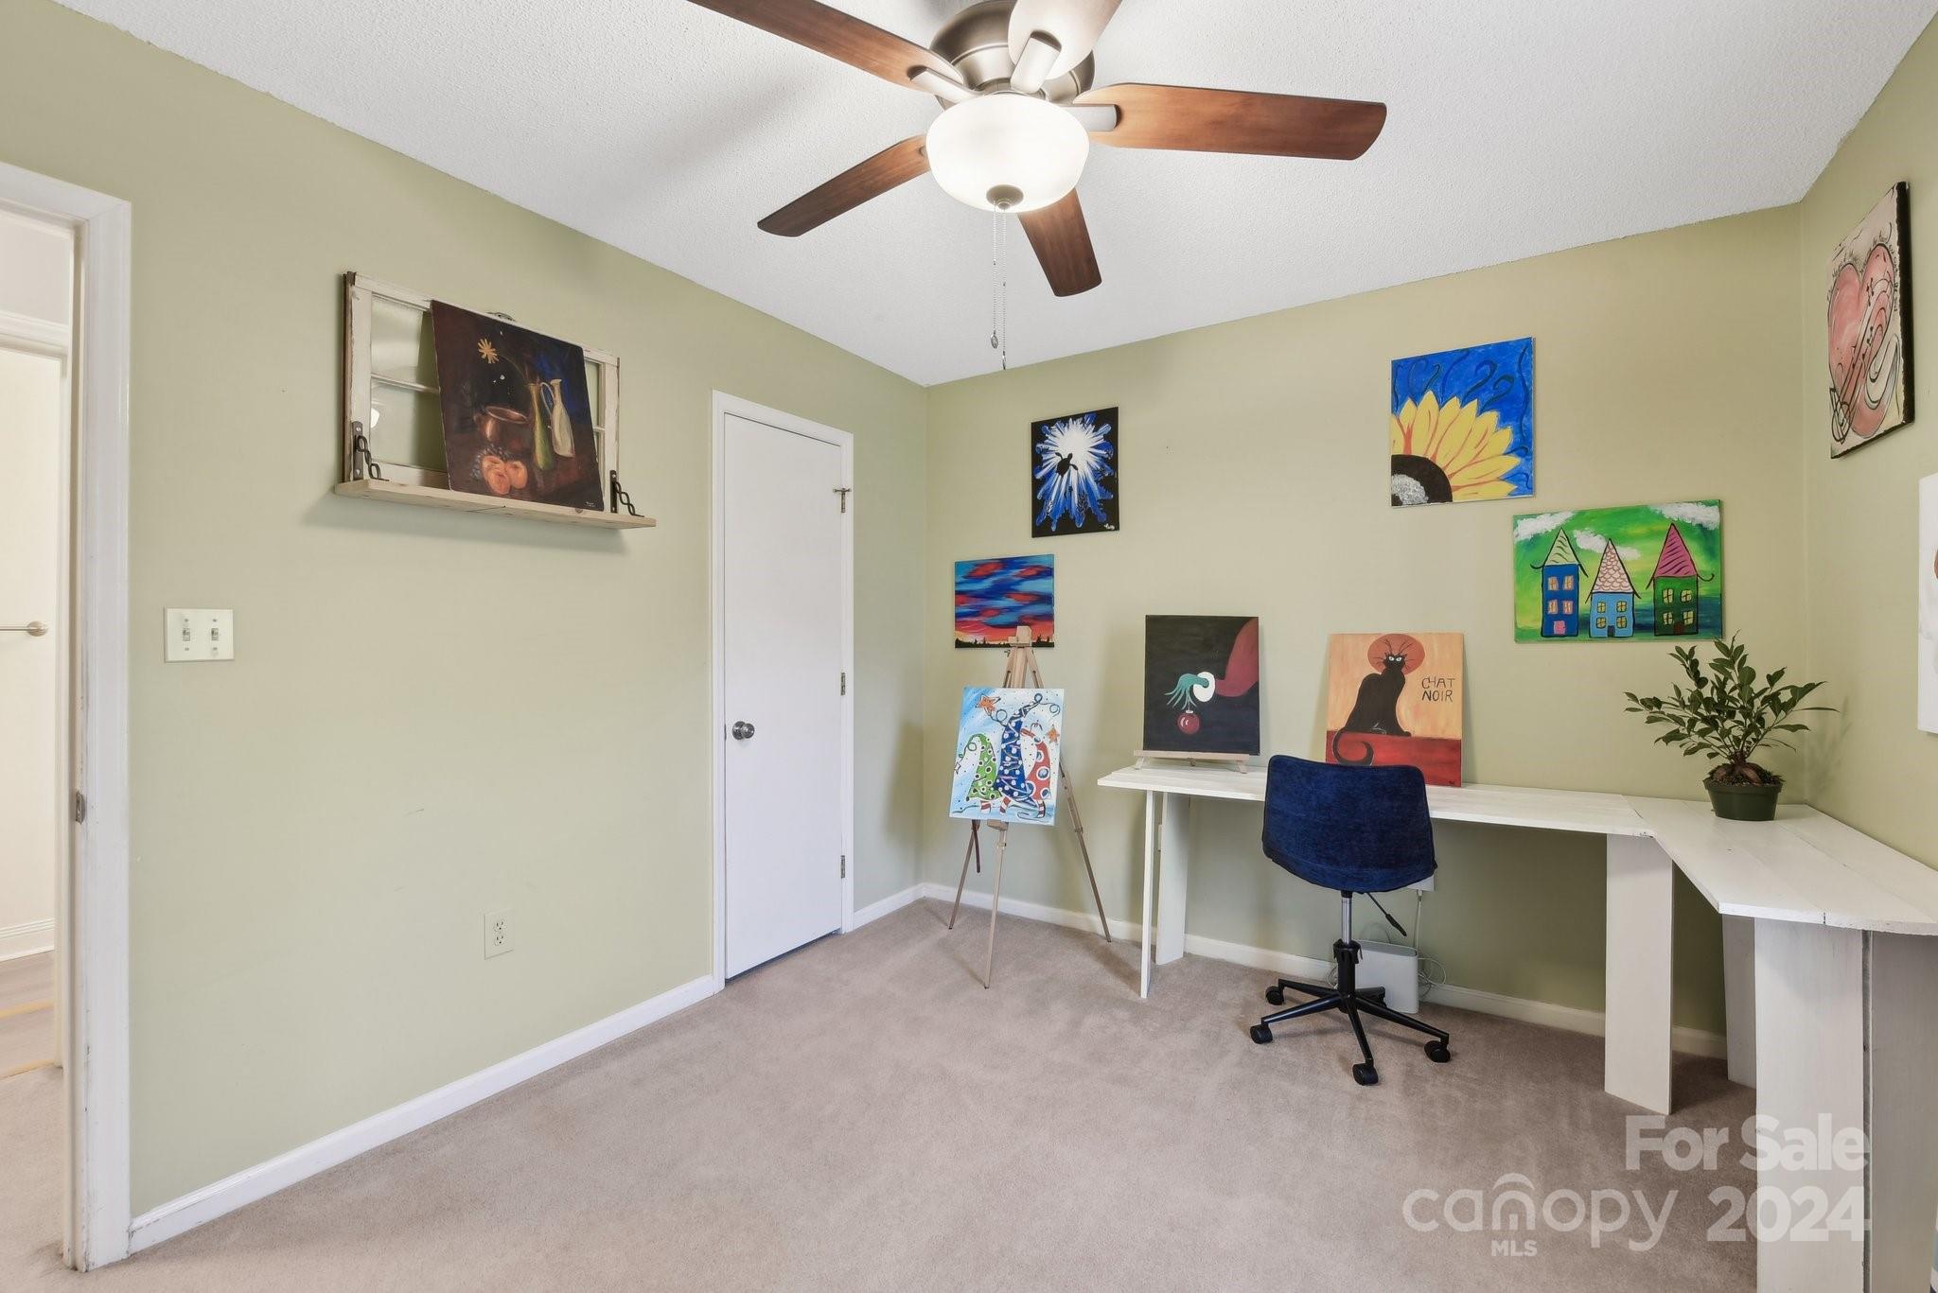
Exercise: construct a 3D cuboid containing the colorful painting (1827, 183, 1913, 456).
[{"bbox_3d":[2.030,-0.708,1.824,0.021,0.502,0.408,0,0,33],"label":"colorful painting"}]

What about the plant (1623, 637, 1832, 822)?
[{"bbox_3d":[1.938,0.195,2.062,0.380,0.475,0.350,0,0,33],"label":"plant"}]

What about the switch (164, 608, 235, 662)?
[{"bbox_3d":[-1.611,-0.023,1.694,0.010,0.113,0.113,0,0,33],"label":"switch"}]

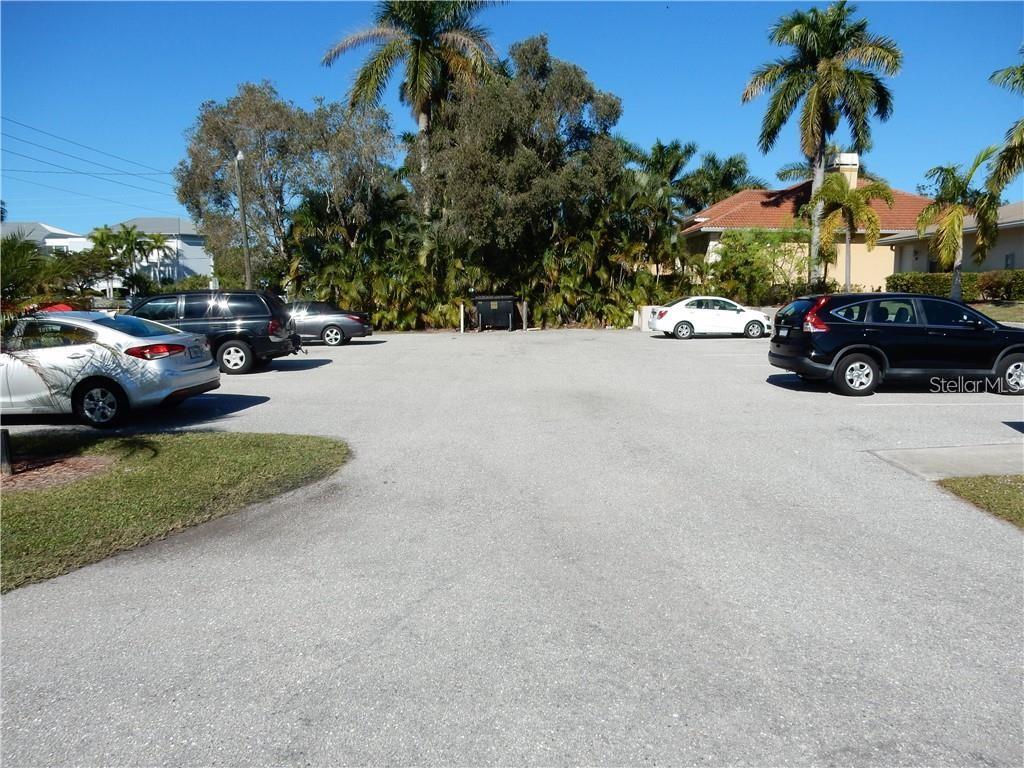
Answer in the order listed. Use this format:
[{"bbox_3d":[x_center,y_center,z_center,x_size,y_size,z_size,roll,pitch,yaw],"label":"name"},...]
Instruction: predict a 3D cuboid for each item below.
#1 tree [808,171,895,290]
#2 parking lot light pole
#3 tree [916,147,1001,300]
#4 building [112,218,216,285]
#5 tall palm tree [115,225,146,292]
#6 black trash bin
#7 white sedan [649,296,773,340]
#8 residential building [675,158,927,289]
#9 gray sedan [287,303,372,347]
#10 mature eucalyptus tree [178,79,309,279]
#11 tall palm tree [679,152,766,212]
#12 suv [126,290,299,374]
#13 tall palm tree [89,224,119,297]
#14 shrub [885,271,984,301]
[{"bbox_3d":[13.263,-5.726,29.011,3.350,5.003,3.350,0,7,0],"label":"tree"},{"bbox_3d":[-11.016,-5.870,30.505,0.360,7.214,0.360,0,7,0],"label":"parking lot light pole"},{"bbox_3d":[17.484,-6.228,28.964,3.300,5.960,3.100,0,7,0],"label":"tree"},{"bbox_3d":[-37.459,-13.260,78.940,12.000,10.200,10.500,1,7,12],"label":"building"},{"bbox_3d":[-33.511,-10.424,65.207,3.000,7.144,3.000,0,7,0],"label":"tall palm tree"},{"bbox_3d":[-0.711,-3.072,31.866,1.980,1.480,1.300,0,7,0],"label":"black trash bin"},{"bbox_3d":[7.383,-2.471,27.424,4.400,1.517,1.735,0,7,0],"label":"white sedan"},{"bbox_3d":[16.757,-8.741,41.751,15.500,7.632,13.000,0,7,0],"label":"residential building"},{"bbox_3d":[-7.241,-2.054,25.068,4.890,1.435,1.815,-1,7,-4],"label":"gray sedan"},{"bbox_3d":[-13.009,-8.672,35.694,6.500,11.273,6.300,0,7,0],"label":"mature eucalyptus tree"},{"bbox_3d":[11.927,-8.871,42.221,5.000,8.429,5.000,0,7,0],"label":"tall palm tree"},{"bbox_3d":[-7.425,-1.186,16.512,4.900,1.810,1.890,-1,7,-8],"label":"suv"},{"bbox_3d":[-35.848,-10.469,65.181,2.800,7.045,2.800,0,7,0],"label":"tall palm tree"},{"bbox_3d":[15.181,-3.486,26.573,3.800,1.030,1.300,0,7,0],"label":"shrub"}]

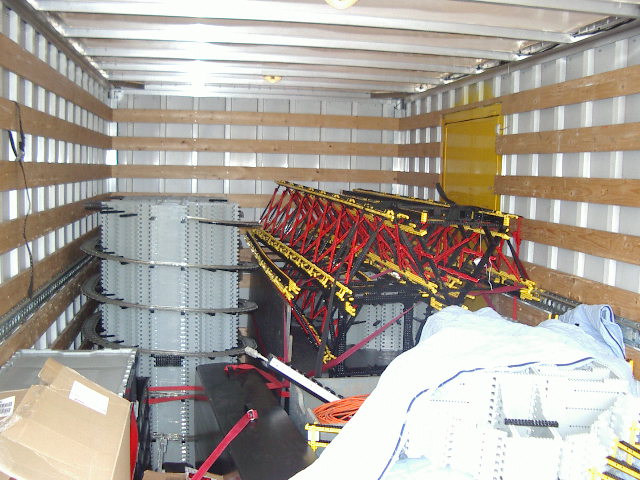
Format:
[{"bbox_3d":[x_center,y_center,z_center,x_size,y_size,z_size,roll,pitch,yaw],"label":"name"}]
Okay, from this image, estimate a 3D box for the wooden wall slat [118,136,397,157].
[{"bbox_3d":[-0.509,-0.796,6.029,2.430,0.112,0.022,1,6,-10],"label":"wooden wall slat"}]

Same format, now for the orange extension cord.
[{"bbox_3d":[0.139,0.592,2.480,0.330,0.060,0.230,1,6,-10],"label":"orange extension cord"}]

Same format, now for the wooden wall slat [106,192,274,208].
[{"bbox_3d":[-0.527,-0.333,6.075,2.430,0.112,0.022,1,6,-10],"label":"wooden wall slat"}]

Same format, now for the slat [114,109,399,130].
[{"bbox_3d":[-0.502,-1.024,6.005,2.430,0.112,0.022,1,6,-10],"label":"slat"}]

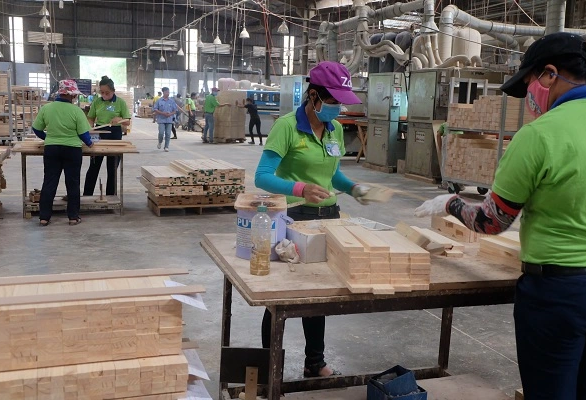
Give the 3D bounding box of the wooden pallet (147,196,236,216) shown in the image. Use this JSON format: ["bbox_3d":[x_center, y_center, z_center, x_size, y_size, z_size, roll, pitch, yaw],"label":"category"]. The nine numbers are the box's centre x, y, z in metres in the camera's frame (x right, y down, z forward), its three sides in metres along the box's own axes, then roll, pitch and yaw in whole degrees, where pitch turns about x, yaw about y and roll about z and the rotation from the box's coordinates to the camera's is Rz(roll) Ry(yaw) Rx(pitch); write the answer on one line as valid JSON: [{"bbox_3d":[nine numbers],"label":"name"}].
[{"bbox_3d":[-1.268,0.057,7.620,1.040,0.120,0.740,-2,10,-26],"label":"wooden pallet"}]

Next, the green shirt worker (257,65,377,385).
[{"bbox_3d":[0.126,0.151,2.917,0.520,1.570,0.500,11,13,44],"label":"green shirt worker"}]

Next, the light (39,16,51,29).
[{"bbox_3d":[-7.508,-5.375,18.200,0.350,0.360,0.350,2,9,0],"label":"light"}]

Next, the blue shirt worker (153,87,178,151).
[{"bbox_3d":[-3.395,-2.172,15.941,0.580,1.650,0.400,0,9,-12],"label":"blue shirt worker"}]

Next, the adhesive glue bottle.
[{"bbox_3d":[-0.107,0.136,2.047,0.067,0.243,0.067,2,9,0],"label":"adhesive glue bottle"}]

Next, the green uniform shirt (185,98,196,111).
[{"bbox_3d":[-4.224,-3.947,24.800,0.300,0.500,0.420,-6,12,-40],"label":"green uniform shirt"}]

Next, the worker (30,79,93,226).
[{"bbox_3d":[-2.493,-0.522,6.479,0.580,1.530,0.450,0,10,-14],"label":"worker"}]

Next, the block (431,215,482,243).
[{"bbox_3d":[0.779,0.134,2.867,0.075,0.055,0.380,0,10,-14],"label":"block"}]

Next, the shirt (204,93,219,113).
[{"bbox_3d":[-2.486,-2.943,18.300,0.380,0.560,0.450,-1,10,-22],"label":"shirt"}]

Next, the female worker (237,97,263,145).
[{"bbox_3d":[-1.296,-2.416,18.300,0.800,1.460,0.460,1,9,-6],"label":"female worker"}]

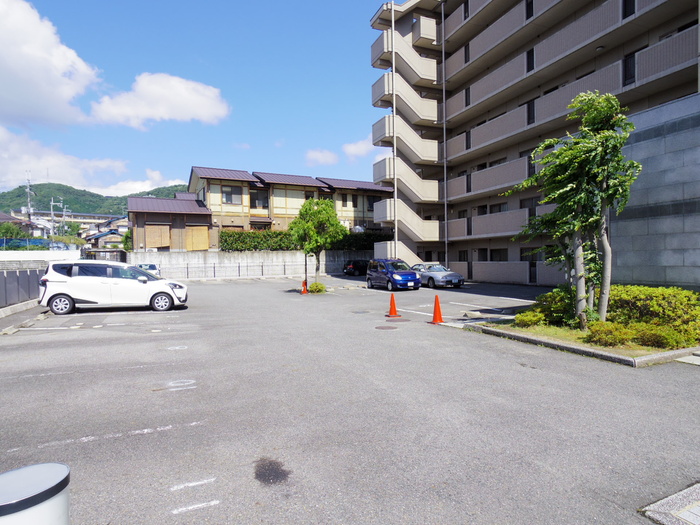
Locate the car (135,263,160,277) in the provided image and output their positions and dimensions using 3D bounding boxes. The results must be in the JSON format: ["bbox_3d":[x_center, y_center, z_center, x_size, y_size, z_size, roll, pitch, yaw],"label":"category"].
[{"bbox_3d":[-14.950,0.800,28.500,1.580,1.500,3.650,-1,0,-24],"label":"car"}]

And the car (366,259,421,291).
[{"bbox_3d":[2.400,0.670,21.400,1.660,1.680,3.860,-2,1,-22],"label":"car"}]

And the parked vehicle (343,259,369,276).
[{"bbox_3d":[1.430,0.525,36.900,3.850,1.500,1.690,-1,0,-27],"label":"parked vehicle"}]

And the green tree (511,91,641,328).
[{"bbox_3d":[4.680,-1.130,8.100,2.400,4.900,2.200,-1,1,27],"label":"green tree"}]

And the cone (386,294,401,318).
[{"bbox_3d":[1.305,1.270,11.500,0.400,0.700,0.400,-1,0,-17],"label":"cone"}]

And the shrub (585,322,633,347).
[{"bbox_3d":[4.810,1.295,7.150,0.720,0.380,0.820,-1,0,-24],"label":"shrub"}]

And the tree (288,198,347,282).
[{"bbox_3d":[-1.770,-0.980,21.300,3.350,5.200,3.200,-1,1,0],"label":"tree"}]

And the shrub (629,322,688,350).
[{"bbox_3d":[5.600,1.285,6.980,0.780,0.400,0.920,-1,0,-24],"label":"shrub"}]

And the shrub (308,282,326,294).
[{"bbox_3d":[-1.750,1.420,21.100,0.950,0.620,0.900,-2,1,-23],"label":"shrub"}]

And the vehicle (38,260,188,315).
[{"bbox_3d":[-7.740,0.770,12.980,4.235,1.675,1.695,0,0,-25],"label":"vehicle"}]

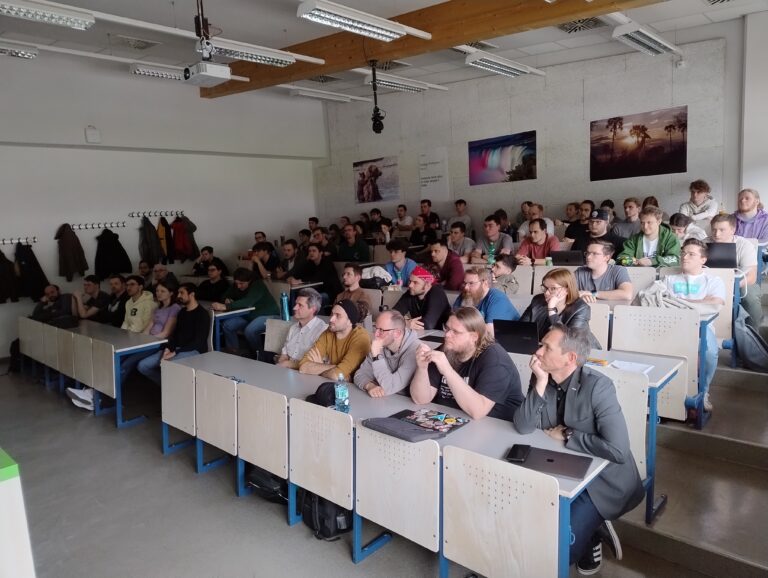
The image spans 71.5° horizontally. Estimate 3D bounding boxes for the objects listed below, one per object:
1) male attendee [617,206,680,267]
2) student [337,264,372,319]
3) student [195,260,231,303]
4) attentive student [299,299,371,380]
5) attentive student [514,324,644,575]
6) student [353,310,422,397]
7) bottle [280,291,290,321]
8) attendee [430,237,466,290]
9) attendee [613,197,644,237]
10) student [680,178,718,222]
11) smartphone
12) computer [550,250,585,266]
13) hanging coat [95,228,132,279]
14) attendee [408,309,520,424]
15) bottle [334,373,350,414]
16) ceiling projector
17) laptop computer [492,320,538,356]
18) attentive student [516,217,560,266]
[{"bbox_3d":[2.523,-0.108,5.050,0.600,1.280,0.760,3,10,40],"label":"male attendee"},{"bbox_3d":[-0.318,0.402,5.002,0.750,1.240,0.500,-9,10,-36],"label":"student"},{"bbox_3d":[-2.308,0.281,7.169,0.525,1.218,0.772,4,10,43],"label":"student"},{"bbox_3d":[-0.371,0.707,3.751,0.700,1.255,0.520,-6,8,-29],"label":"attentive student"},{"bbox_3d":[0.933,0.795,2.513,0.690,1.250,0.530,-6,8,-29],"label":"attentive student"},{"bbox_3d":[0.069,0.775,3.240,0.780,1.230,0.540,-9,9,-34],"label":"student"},{"bbox_3d":[-0.938,0.162,5.129,0.070,0.274,0.070,4,9,43],"label":"bottle"},{"bbox_3d":[0.626,0.111,5.739,0.525,1.267,0.772,4,10,43],"label":"attendee"},{"bbox_3d":[2.905,-0.429,6.386,0.525,1.287,0.772,4,10,43],"label":"attendee"},{"bbox_3d":[3.772,-0.657,6.382,0.500,1.250,0.720,4,11,43],"label":"student"},{"bbox_3d":[0.601,0.731,2.375,0.076,0.011,0.154,0,8,25],"label":"smartphone"},{"bbox_3d":[1.855,-0.290,5.284,0.340,0.190,0.280,3,9,38],"label":"computer"},{"bbox_3d":[-4.697,-0.599,9.228,0.218,0.871,0.544,4,10,43],"label":"hanging coat"},{"bbox_3d":[0.475,0.767,3.082,0.594,1.287,0.792,4,10,43],"label":"attendee"},{"bbox_3d":[-0.241,0.596,3.056,0.069,0.236,0.069,-4,8,0],"label":"bottle"},{"bbox_3d":[-1.519,-1.821,4.553,0.322,0.089,0.272,4,9,43],"label":"ceiling projector"},{"bbox_3d":[0.912,0.297,3.436,0.325,0.215,0.280,4,11,43],"label":"laptop computer"},{"bbox_3d":[1.669,-0.133,5.844,0.700,1.247,0.500,-8,9,-38],"label":"attentive student"}]

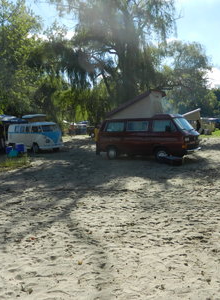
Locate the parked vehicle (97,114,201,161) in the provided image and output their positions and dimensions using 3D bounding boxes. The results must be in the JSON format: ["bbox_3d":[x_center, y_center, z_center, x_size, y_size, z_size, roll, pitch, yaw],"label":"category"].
[{"bbox_3d":[1.682,-0.596,13.424,4.570,2.030,1.850,2,6,33],"label":"parked vehicle"}]

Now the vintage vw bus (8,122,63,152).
[{"bbox_3d":[-4.854,-0.811,18.852,4.280,1.940,1.750,3,6,43],"label":"vintage vw bus"}]

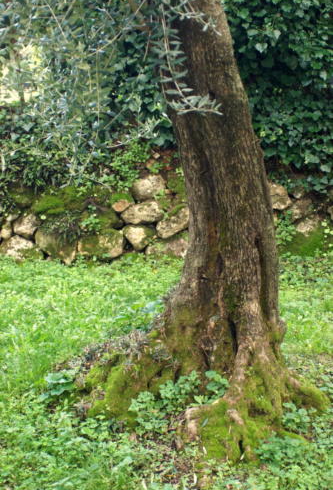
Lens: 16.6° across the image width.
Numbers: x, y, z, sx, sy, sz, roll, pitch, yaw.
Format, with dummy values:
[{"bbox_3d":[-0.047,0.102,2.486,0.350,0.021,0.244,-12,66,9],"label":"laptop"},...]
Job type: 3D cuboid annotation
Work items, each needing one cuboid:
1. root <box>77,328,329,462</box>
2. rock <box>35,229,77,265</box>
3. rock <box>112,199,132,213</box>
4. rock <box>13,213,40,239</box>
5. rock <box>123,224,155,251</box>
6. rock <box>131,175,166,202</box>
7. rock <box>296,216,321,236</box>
[{"bbox_3d":[0.168,0.656,5.320,1.170,0.460,0.920,0,7,0],"label":"root"},{"bbox_3d":[-1.014,0.023,10.400,0.372,0.312,0.310,0,7,0],"label":"rock"},{"bbox_3d":[-0.410,-0.358,10.600,0.181,0.124,0.160,0,7,0],"label":"rock"},{"bbox_3d":[-1.291,-0.171,10.500,0.251,0.228,0.230,0,7,0],"label":"rock"},{"bbox_3d":[-0.258,-0.060,10.500,0.286,0.228,0.240,0,7,0],"label":"rock"},{"bbox_3d":[-0.169,-0.531,10.700,0.328,0.232,0.270,0,7,0],"label":"rock"},{"bbox_3d":[1.322,-0.182,10.600,0.217,0.177,0.200,0,7,0],"label":"rock"}]

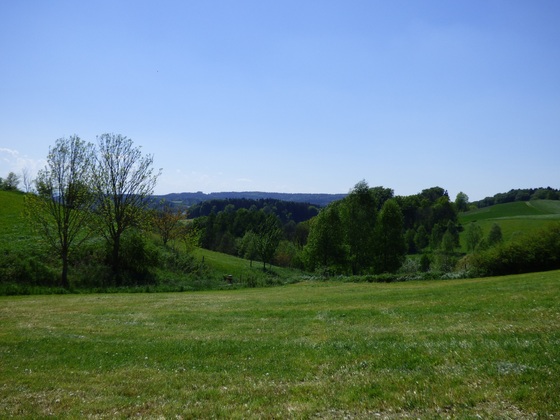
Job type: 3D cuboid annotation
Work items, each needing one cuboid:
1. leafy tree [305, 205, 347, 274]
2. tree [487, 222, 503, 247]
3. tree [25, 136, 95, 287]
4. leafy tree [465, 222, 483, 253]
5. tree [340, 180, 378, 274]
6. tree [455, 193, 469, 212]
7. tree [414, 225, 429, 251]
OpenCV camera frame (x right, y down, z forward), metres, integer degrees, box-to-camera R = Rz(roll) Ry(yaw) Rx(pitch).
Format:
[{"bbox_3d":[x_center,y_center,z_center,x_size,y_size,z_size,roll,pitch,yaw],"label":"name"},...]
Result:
[{"bbox_3d":[4.062,2.589,52.000,3.670,6.100,3.670,0,1,0],"label":"leafy tree"},{"bbox_3d":[43.460,5.015,118.000,3.180,4.910,3.180,0,1,0],"label":"tree"},{"bbox_3d":[-12.873,0.088,34.000,4.000,8.670,4.000,0,1,0],"label":"tree"},{"bbox_3d":[38.208,5.430,115.000,3.480,5.860,3.480,0,1,0],"label":"leafy tree"},{"bbox_3d":[7.371,1.669,54.000,3.450,8.720,3.450,0,1,0],"label":"tree"},{"bbox_3d":[65.445,-2.704,210.000,4.950,7.850,4.950,0,1,0],"label":"tree"},{"bbox_3d":[27.212,5.288,112.000,2.640,4.950,2.640,0,1,0],"label":"tree"}]

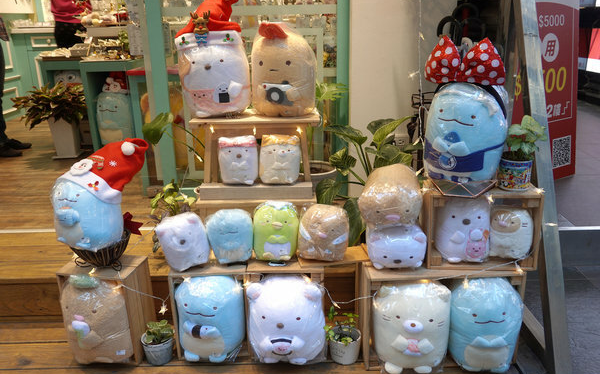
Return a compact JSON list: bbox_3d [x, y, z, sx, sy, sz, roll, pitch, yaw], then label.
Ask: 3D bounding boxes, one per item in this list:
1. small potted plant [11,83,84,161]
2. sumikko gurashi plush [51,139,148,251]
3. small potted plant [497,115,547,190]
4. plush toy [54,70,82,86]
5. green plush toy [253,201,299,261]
[{"bbox_3d":[-1.748,-0.480,3.754,0.504,0.515,0.448,-1,18,0],"label":"small potted plant"},{"bbox_3d":[-0.592,0.024,1.539,0.238,0.330,0.215,12,12,17],"label":"sumikko gurashi plush"},{"bbox_3d":[0.647,-0.102,1.510,0.125,0.216,0.120,-1,16,0],"label":"small potted plant"},{"bbox_3d":[-1.820,-0.749,4.122,0.230,0.360,0.200,-3,16,-6],"label":"plush toy"},{"bbox_3d":[-0.080,0.151,1.757,0.149,0.196,0.116,-2,18,-3],"label":"green plush toy"}]

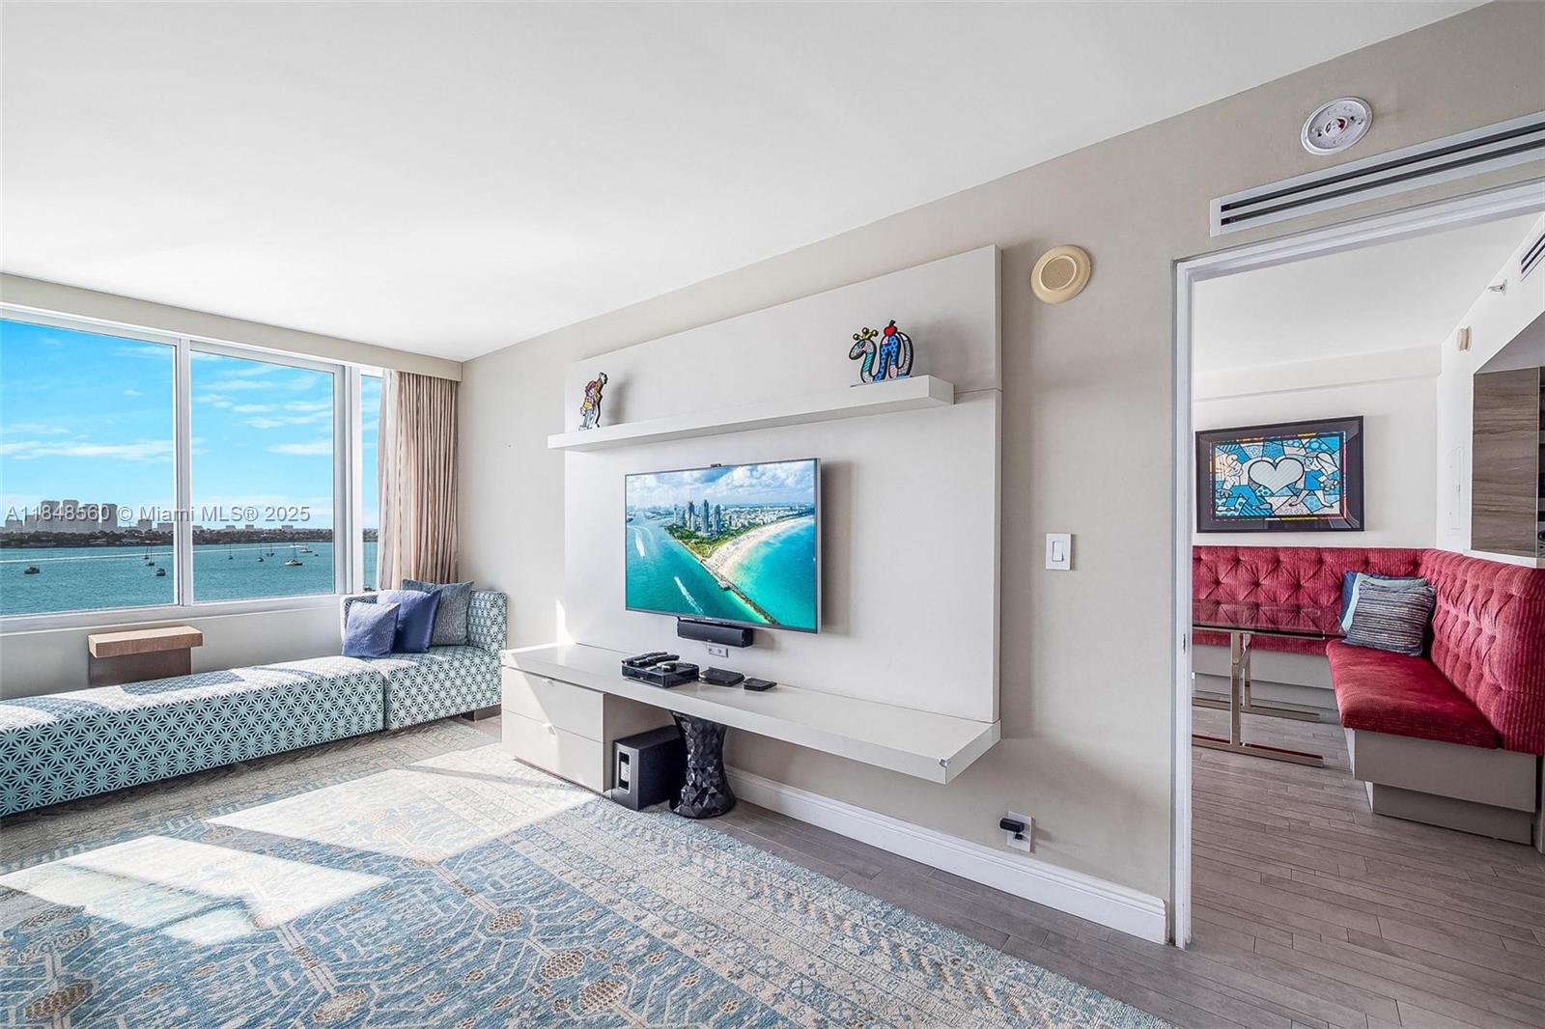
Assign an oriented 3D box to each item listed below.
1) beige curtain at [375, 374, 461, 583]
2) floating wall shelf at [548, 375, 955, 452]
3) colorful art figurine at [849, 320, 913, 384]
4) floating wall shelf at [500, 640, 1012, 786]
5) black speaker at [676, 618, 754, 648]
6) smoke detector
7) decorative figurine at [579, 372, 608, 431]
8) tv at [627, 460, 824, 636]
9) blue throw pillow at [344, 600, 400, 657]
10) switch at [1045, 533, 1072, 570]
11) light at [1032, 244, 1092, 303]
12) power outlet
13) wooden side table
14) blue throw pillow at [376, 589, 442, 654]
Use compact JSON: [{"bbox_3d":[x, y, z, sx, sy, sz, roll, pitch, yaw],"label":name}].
[{"bbox_3d":[-2.579,0.163,4.395,0.140,2.405,0.510,-1,-1,38],"label":"beige curtain"},{"bbox_3d":[-0.285,-0.397,2.653,2.146,0.067,0.216,-1,-1,38],"label":"floating wall shelf"},{"bbox_3d":[0.386,-0.564,2.119,0.230,0.220,0.070,-1,-1,38],"label":"colorful art figurine"},{"bbox_3d":[-0.314,0.962,2.565,2.380,0.515,0.470,-1,-1,38],"label":"floating wall shelf"},{"bbox_3d":[-0.254,0.527,2.664,0.395,0.077,0.075,-1,-1,38],"label":"black speaker"},{"bbox_3d":[1.451,-1.000,1.545,0.135,0.135,0.030,-1,-1,38],"label":"smoke detector"},{"bbox_3d":[-0.937,-0.585,3.148,0.200,0.295,0.060,-1,-1,38],"label":"decorative figurine"},{"bbox_3d":[-0.274,0.136,2.765,1.198,0.696,0.050,-1,-1,38],"label":"tv"},{"bbox_3d":[-2.522,0.725,3.776,0.340,0.345,0.120,0,-15,0],"label":"blue throw pillow"},{"bbox_3d":[0.919,0.120,1.930,0.071,0.115,0.012,-1,-1,38],"label":"switch"},{"bbox_3d":[0.948,-0.794,1.979,0.187,0.187,0.040,-1,-1,38],"label":"light"},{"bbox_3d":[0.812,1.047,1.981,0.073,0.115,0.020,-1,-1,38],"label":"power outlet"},{"bbox_3d":[-3.539,1.025,3.398,0.380,0.675,0.410,-1,-1,38],"label":"wooden side table"},{"bbox_3d":[-2.446,0.701,4.050,0.410,0.420,0.140,0,-16,-9],"label":"blue throw pillow"}]

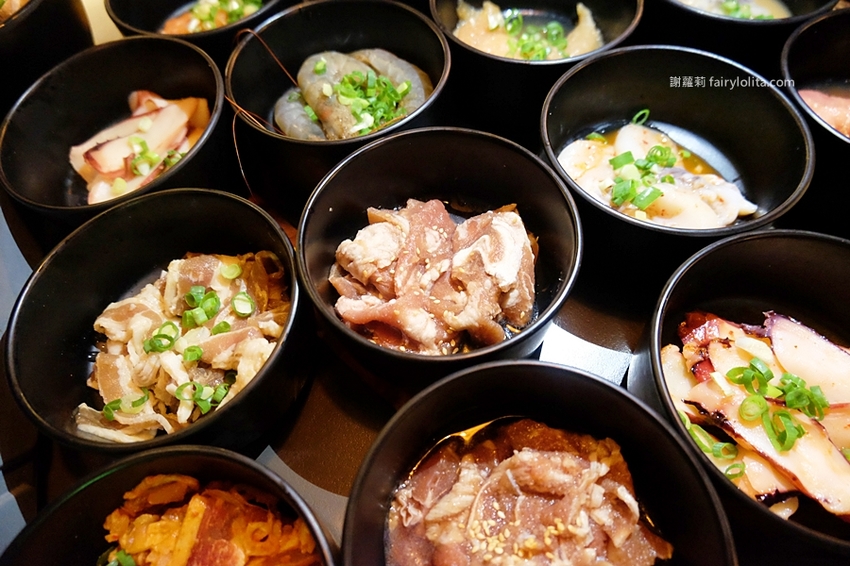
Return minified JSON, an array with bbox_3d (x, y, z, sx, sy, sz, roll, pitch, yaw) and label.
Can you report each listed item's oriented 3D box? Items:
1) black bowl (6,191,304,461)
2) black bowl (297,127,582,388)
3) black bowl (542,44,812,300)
[{"bbox_3d":[-0.120,0.022,0.270,0.130,0.059,0.130,-1,61,3],"label":"black bowl"},{"bbox_3d":[0.009,-0.010,0.277,0.130,0.059,0.130,0,61,3],"label":"black bowl"},{"bbox_3d":[0.126,-0.062,0.297,0.130,0.059,0.130,0,61,3],"label":"black bowl"}]

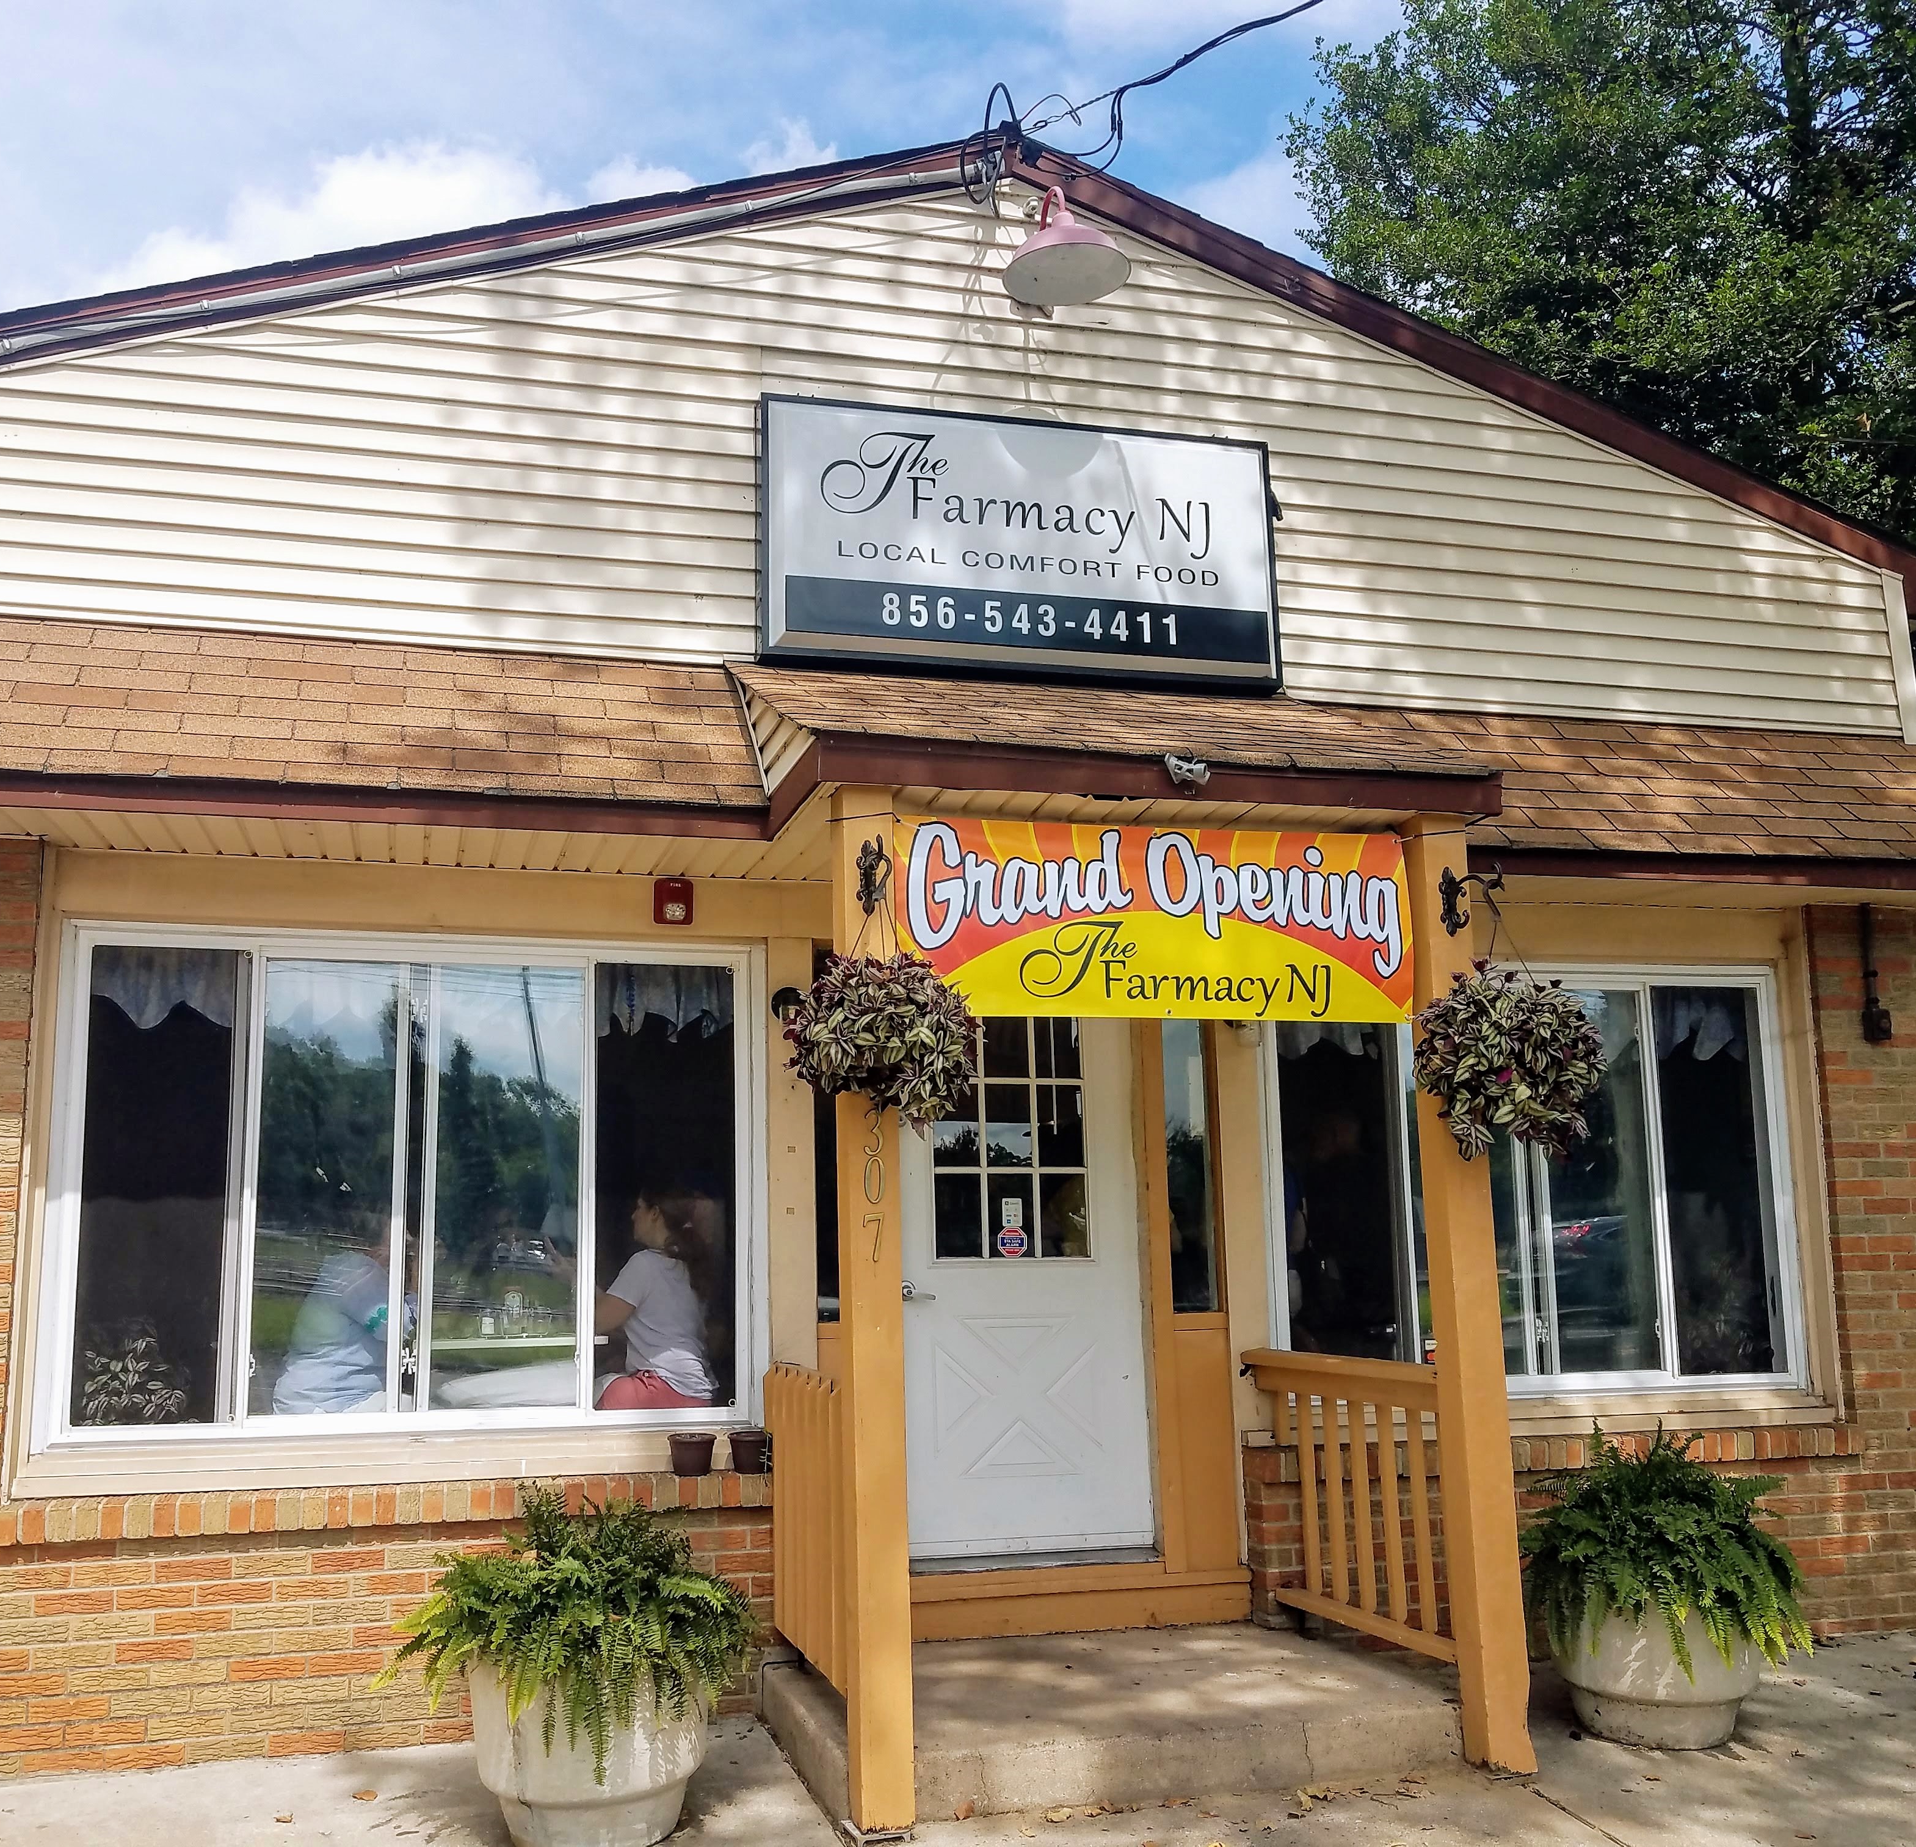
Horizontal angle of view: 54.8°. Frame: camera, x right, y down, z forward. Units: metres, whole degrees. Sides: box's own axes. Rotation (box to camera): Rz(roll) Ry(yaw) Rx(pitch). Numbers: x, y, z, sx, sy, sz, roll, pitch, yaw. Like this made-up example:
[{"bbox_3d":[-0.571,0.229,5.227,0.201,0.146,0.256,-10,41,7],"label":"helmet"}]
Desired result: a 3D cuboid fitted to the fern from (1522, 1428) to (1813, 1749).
[{"bbox_3d":[2.062,1.938,5.512,0.830,0.850,0.830,2,-10,-15],"label":"fern"}]

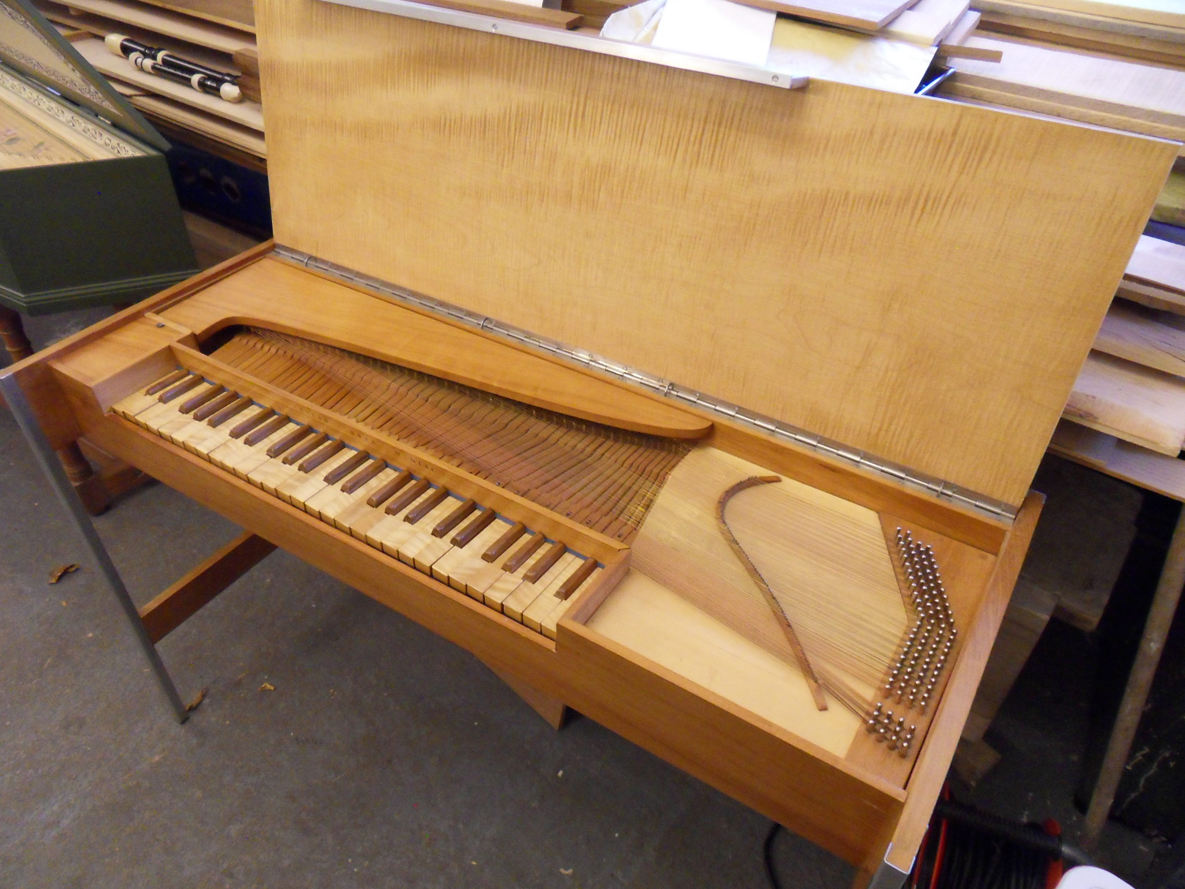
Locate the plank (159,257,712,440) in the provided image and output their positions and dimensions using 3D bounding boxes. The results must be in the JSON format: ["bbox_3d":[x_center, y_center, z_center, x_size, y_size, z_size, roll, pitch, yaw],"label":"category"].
[{"bbox_3d":[-0.233,-0.098,1.034,0.763,0.015,0.196,22,45,26],"label":"plank"}]

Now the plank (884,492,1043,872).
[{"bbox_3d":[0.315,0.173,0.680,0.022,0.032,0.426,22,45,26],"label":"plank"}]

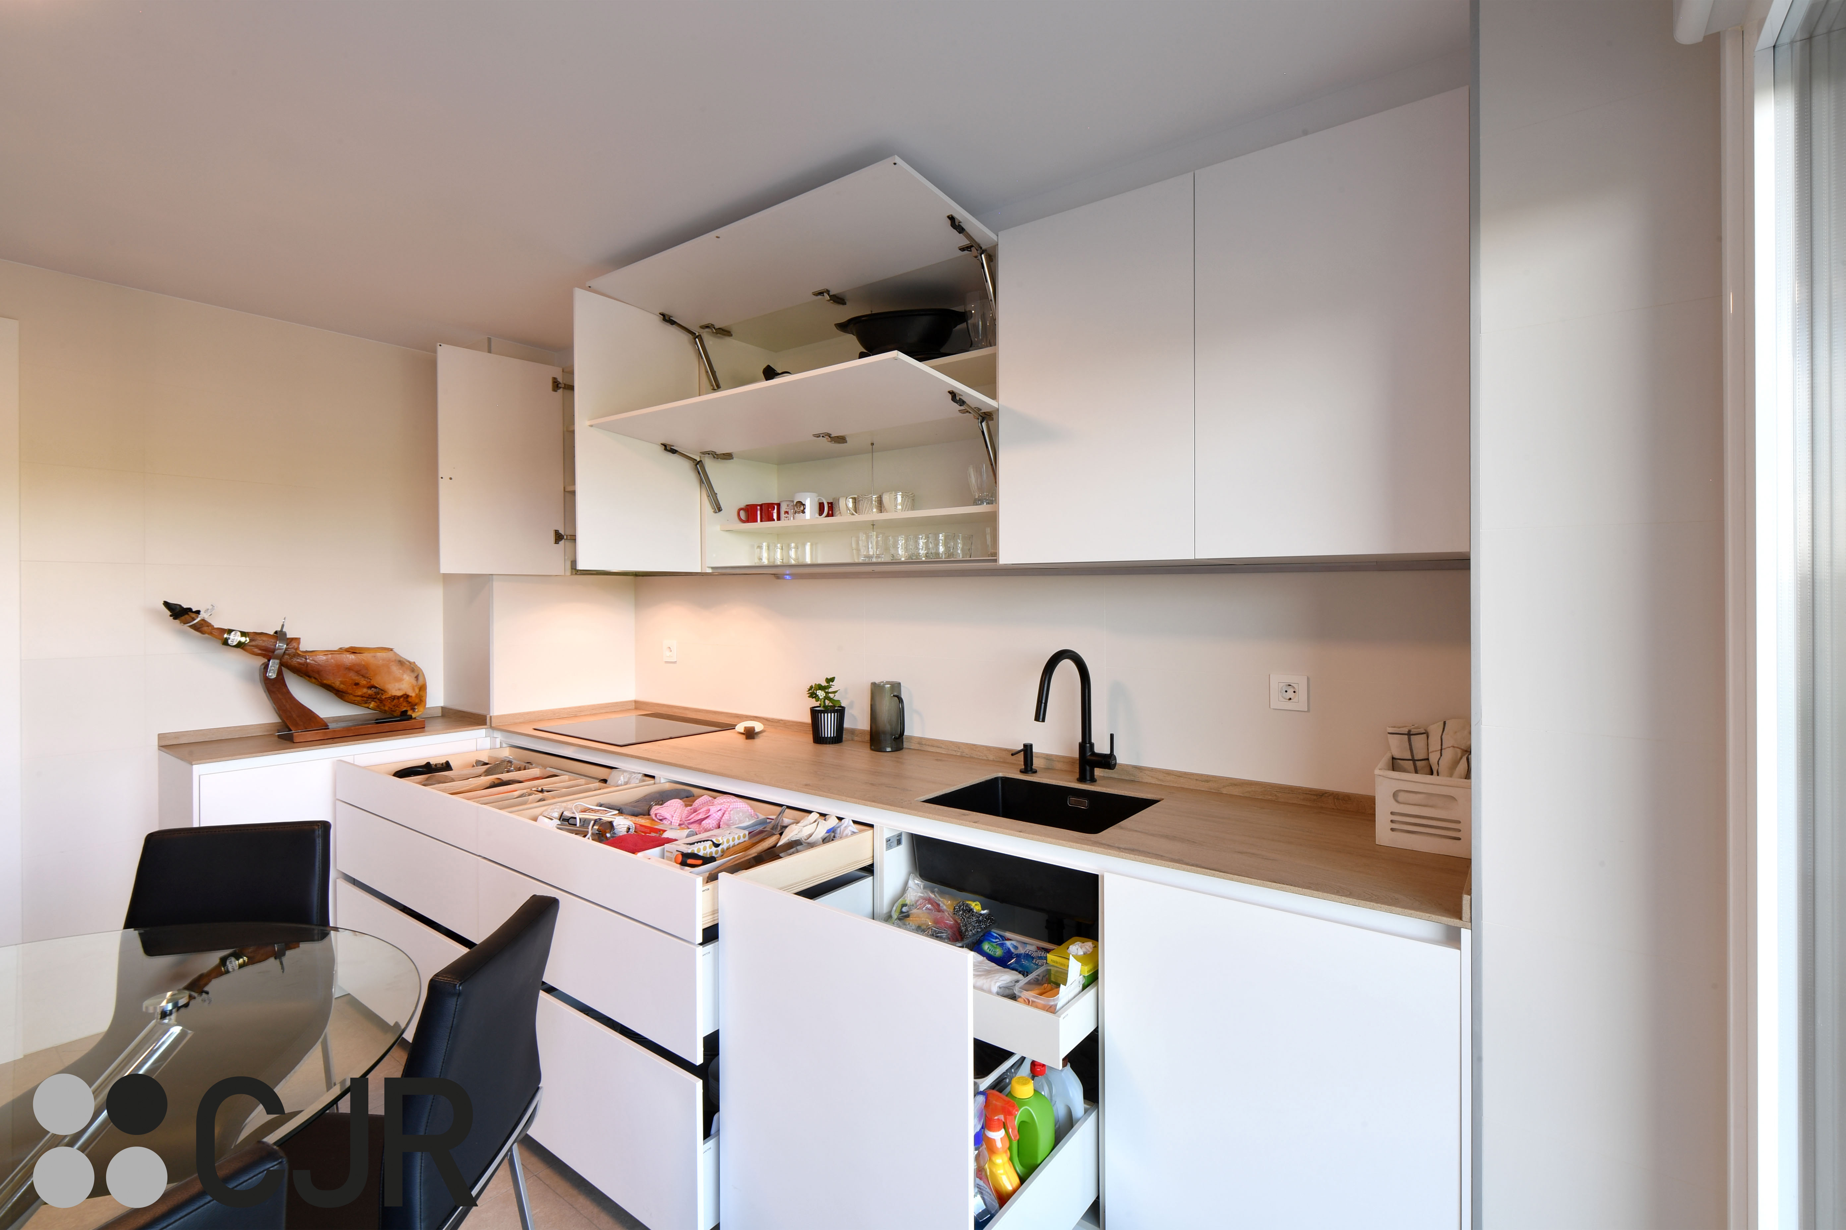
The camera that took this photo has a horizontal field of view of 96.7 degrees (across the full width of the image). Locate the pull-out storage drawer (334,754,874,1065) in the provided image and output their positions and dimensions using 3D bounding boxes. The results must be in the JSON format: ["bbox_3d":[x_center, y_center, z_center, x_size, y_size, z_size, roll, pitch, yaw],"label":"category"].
[{"bbox_3d":[-1.061,0.687,2.408,1.957,0.380,0.514,1,1,37],"label":"pull-out storage drawer"}]

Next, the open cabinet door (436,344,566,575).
[{"bbox_3d":[-1.630,-0.579,3.192,0.022,0.841,0.456,1,2,45],"label":"open cabinet door"}]

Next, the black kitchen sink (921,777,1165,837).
[{"bbox_3d":[0.290,0.560,2.031,0.460,0.197,0.380,1,1,37],"label":"black kitchen sink"}]

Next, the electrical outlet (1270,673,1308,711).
[{"bbox_3d":[0.891,0.191,1.995,0.083,0.083,0.012,1,1,37],"label":"electrical outlet"}]

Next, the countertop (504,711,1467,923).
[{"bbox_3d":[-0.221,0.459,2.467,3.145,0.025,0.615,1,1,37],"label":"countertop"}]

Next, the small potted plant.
[{"bbox_3d":[-0.334,0.331,2.848,0.127,0.230,0.127,0,1,0],"label":"small potted plant"}]

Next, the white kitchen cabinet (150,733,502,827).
[{"bbox_3d":[-2.139,0.904,2.993,0.455,0.904,0.873,1,1,37],"label":"white kitchen cabinet"}]

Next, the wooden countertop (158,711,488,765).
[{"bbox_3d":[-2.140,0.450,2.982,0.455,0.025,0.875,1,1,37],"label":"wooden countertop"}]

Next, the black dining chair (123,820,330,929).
[{"bbox_3d":[-1.500,0.943,1.630,0.420,0.880,0.570,0,1,-19],"label":"black dining chair"}]

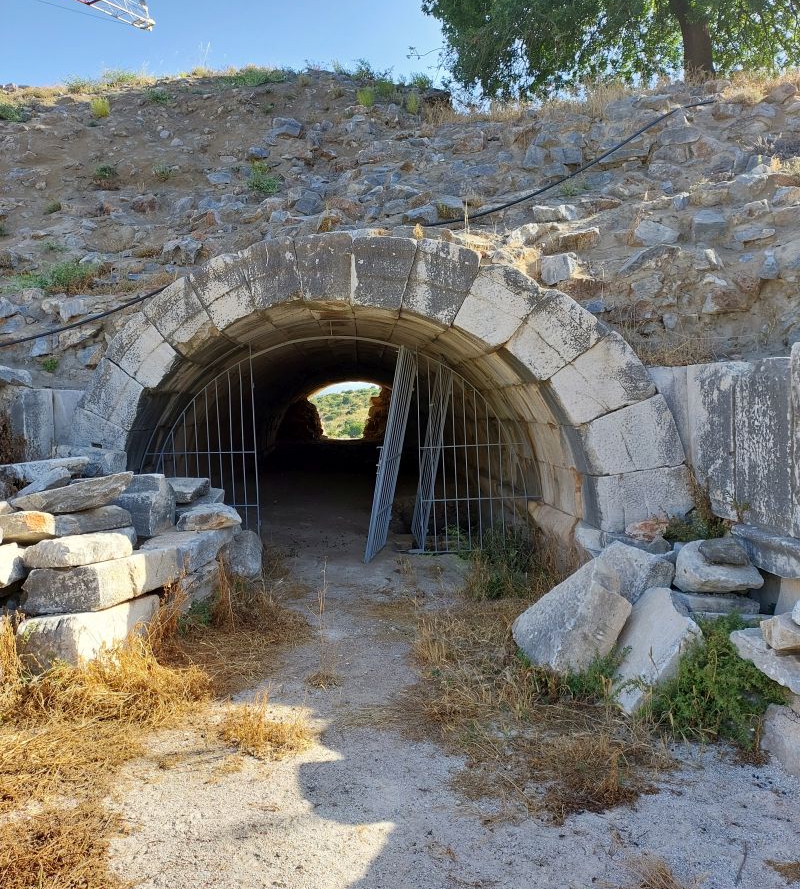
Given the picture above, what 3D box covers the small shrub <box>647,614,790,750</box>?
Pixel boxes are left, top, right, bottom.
[{"bbox_3d":[1.577,1.144,4.300,0.620,0.540,0.580,-1,2,20],"label":"small shrub"}]

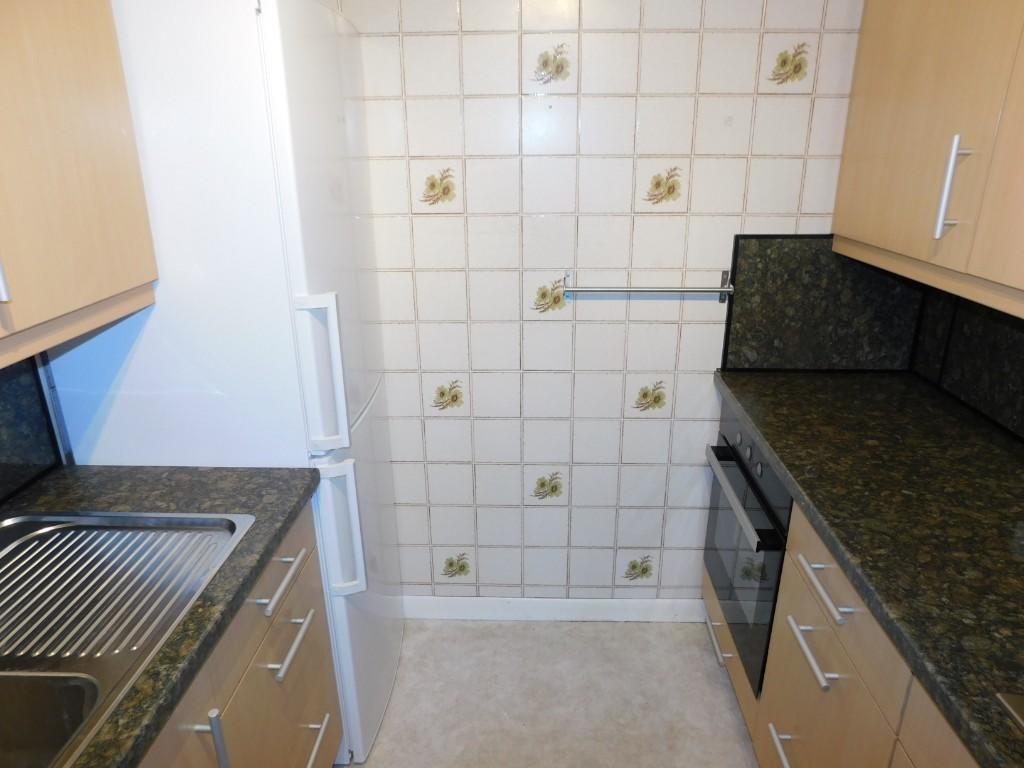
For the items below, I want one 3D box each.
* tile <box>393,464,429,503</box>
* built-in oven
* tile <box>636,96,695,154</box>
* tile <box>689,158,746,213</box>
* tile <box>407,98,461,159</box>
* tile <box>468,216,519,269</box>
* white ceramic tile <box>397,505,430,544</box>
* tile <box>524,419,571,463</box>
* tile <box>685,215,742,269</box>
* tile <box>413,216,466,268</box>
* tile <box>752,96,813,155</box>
[{"bbox_3d":[-0.350,0.323,2.200,0.150,0.150,0.009,0,20,2],"label":"tile"},{"bbox_3d":[0.863,0.407,1.859,0.600,0.595,0.595,0,20,2],"label":"built-in oven"},{"bbox_3d":[0.405,-0.682,1.800,0.150,0.150,0.010,0,19,2],"label":"tile"},{"bbox_3d":[0.563,-0.540,1.851,0.150,0.150,0.010,0,20,1],"label":"tile"},{"bbox_3d":[-0.204,-0.683,1.813,0.150,0.150,0.010,0,20,1],"label":"tile"},{"bbox_3d":[-0.048,-0.395,1.915,0.150,0.150,0.010,0,20,1],"label":"tile"},{"bbox_3d":[-0.345,0.464,2.229,0.150,0.150,0.009,0,20,2],"label":"white ceramic tile"},{"bbox_3d":[0.110,0.180,2.120,0.150,0.150,0.010,0,20,1],"label":"tile"},{"bbox_3d":[0.560,-0.394,1.897,0.150,0.150,0.009,0,20,2],"label":"tile"},{"bbox_3d":[-0.204,-0.401,1.933,0.151,0.150,0.009,0,19,1],"label":"tile"},{"bbox_3d":[0.709,-0.680,1.791,0.150,0.150,0.009,0,20,2],"label":"tile"}]

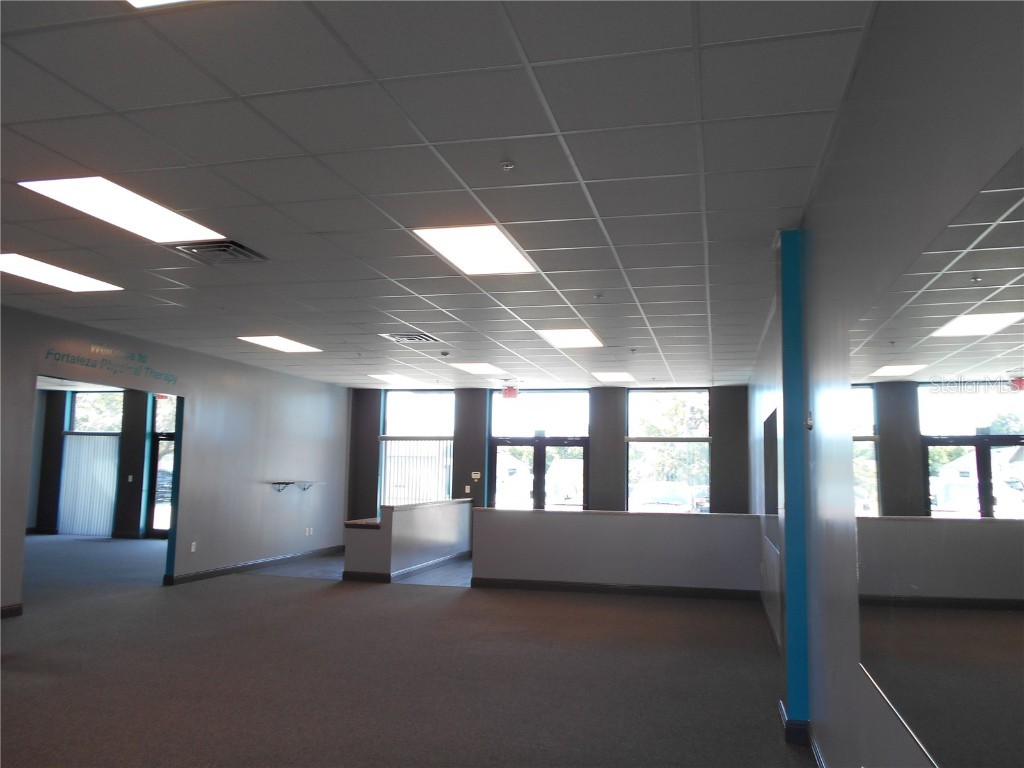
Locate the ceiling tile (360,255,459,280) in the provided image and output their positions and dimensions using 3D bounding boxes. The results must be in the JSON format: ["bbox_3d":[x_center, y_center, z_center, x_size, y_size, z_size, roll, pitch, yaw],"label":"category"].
[{"bbox_3d":[-0.741,-0.892,5.874,0.595,0.020,0.584,0,-6,15],"label":"ceiling tile"}]

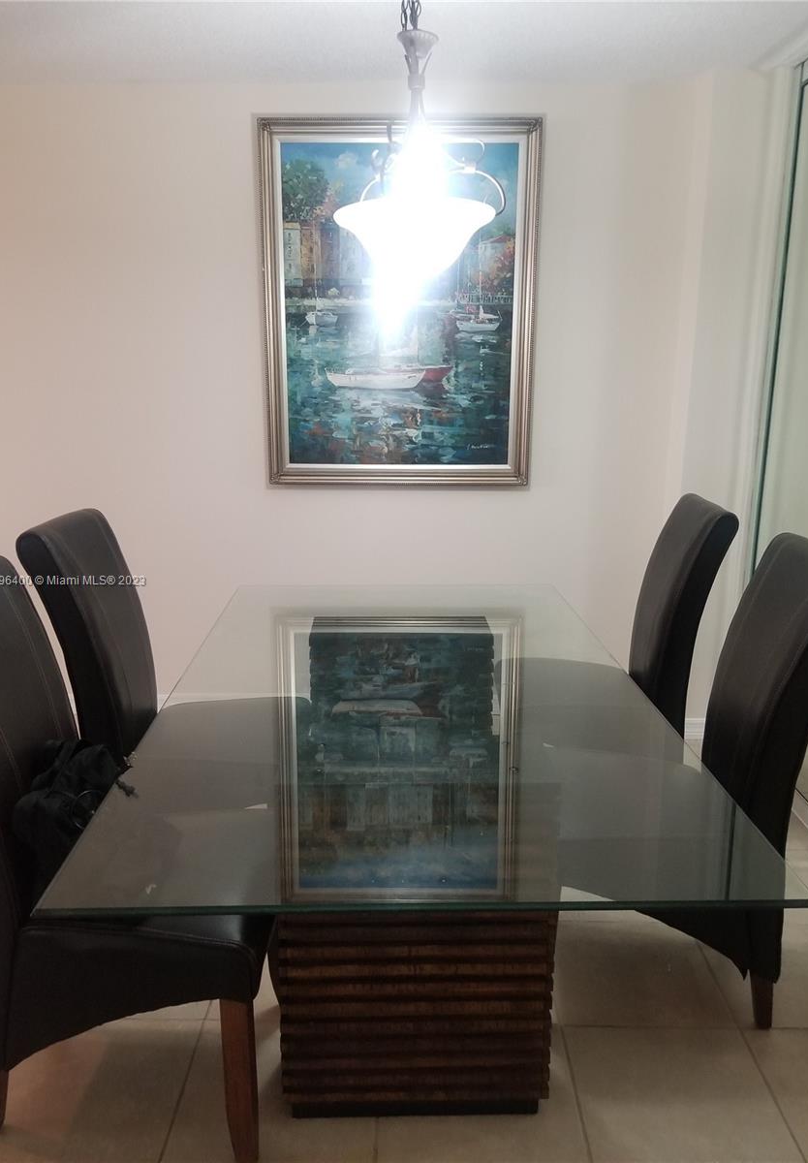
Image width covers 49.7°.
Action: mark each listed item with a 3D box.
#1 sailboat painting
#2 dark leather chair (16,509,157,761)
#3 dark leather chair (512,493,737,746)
[{"bbox_3d":[-0.018,-1.034,3.326,1.036,1.340,0.050,1,14,1],"label":"sailboat painting"},{"bbox_3d":[-0.597,0.358,2.394,0.640,1.060,0.460,0,14,-2],"label":"dark leather chair"},{"bbox_3d":[0.631,0.273,2.783,0.620,1.060,0.460,1,14,2],"label":"dark leather chair"}]

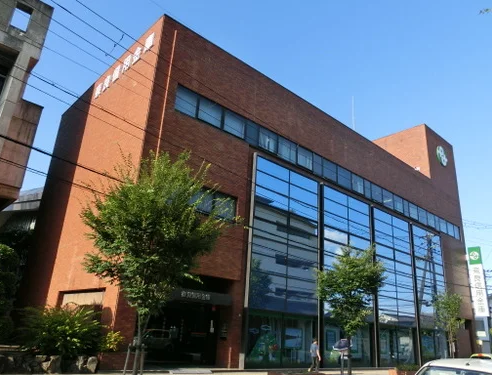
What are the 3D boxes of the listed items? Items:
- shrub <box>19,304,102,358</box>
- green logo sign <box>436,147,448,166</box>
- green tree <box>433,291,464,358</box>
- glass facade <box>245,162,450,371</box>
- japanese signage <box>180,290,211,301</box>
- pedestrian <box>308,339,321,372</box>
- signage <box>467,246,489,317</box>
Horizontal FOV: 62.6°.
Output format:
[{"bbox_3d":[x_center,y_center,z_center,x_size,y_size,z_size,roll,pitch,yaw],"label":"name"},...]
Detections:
[{"bbox_3d":[-7.134,5.535,15.449,2.900,2.100,2.600,20,-25,-39],"label":"shrub"},{"bbox_3d":[20.870,-3.286,42.720,2.400,2.400,0.220,20,-25,-39],"label":"green logo sign"},{"bbox_3d":[14.104,9.863,27.771,2.200,5.350,2.200,20,-25,-39],"label":"green tree"},{"bbox_3d":[8.996,6.628,28.767,23.900,11.250,0.450,20,-25,-39],"label":"glass facade"},{"bbox_3d":[-2.293,5.070,18.841,1.720,0.270,0.060,20,-25,-39],"label":"japanese signage"},{"bbox_3d":[3.698,9.009,21.736,0.580,1.670,0.500,20,-25,-39],"label":"pedestrian"},{"bbox_3d":[22.990,9.253,40.017,0.300,6.750,1.200,20,-25,-39],"label":"signage"}]

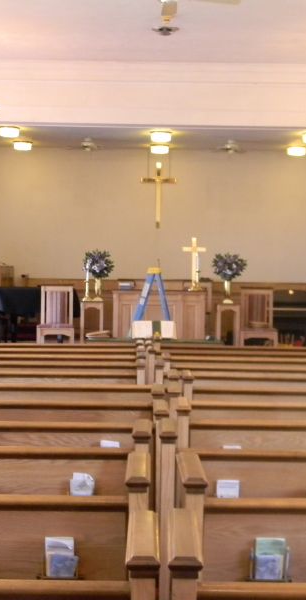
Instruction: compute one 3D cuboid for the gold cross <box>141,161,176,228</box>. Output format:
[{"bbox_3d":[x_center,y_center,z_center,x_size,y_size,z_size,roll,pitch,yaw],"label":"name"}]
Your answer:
[{"bbox_3d":[0.102,-1.884,17.000,0.620,1.210,0.070,1,1,0],"label":"gold cross"}]

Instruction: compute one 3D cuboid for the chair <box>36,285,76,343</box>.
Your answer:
[{"bbox_3d":[-1.557,0.290,15.200,0.600,1.060,0.600,1,1,0],"label":"chair"}]

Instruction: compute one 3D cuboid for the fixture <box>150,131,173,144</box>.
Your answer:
[{"bbox_3d":[0.149,-2.784,16.214,0.360,0.150,0.360,1,1,0],"label":"fixture"}]

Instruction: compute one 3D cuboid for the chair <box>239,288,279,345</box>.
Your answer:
[{"bbox_3d":[1.590,0.375,14.300,0.570,1.100,0.570,1,1,0],"label":"chair"}]

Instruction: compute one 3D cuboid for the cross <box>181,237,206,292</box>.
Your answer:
[{"bbox_3d":[0.684,-0.616,15.996,0.390,0.910,0.200,1,1,0],"label":"cross"}]

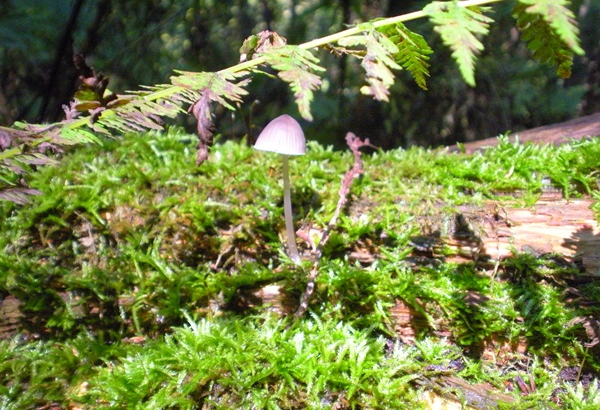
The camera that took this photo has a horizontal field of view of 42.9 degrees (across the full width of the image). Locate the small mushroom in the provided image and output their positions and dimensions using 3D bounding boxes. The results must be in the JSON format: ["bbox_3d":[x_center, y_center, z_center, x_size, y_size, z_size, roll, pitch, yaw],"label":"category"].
[{"bbox_3d":[-0.009,-0.008,0.370,0.025,0.073,0.025,-3,9,0],"label":"small mushroom"}]

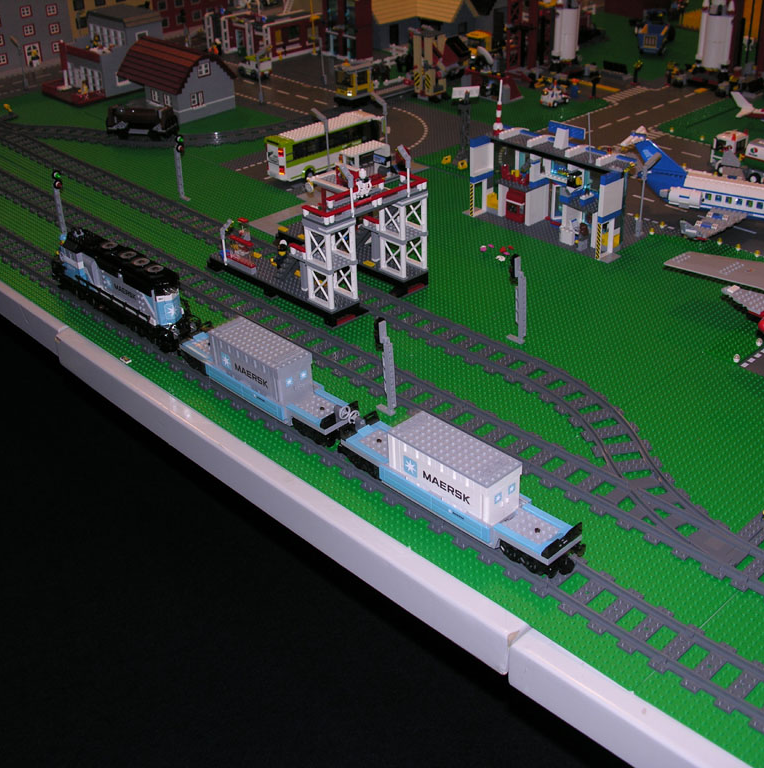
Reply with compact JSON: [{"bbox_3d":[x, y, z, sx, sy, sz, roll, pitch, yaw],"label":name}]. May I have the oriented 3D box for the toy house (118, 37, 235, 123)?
[{"bbox_3d":[-0.440,-0.662,2.228,0.165,0.135,0.244,-28,40,-35],"label":"toy house"}]

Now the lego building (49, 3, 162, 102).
[{"bbox_3d":[-0.650,-0.765,2.378,0.250,0.176,0.205,-28,40,-35],"label":"lego building"}]

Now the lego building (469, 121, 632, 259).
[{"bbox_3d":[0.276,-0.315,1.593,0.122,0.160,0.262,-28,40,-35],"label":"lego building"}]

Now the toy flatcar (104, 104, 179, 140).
[{"bbox_3d":[-0.479,-0.525,2.069,0.145,0.060,0.052,6,33,14],"label":"toy flatcar"}]

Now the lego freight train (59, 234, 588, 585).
[{"bbox_3d":[-0.154,-0.034,1.218,0.064,0.094,0.965,-28,40,-35],"label":"lego freight train"}]

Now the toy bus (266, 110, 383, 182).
[{"bbox_3d":[-0.096,-0.434,1.883,0.232,0.078,0.055,-28,40,-35],"label":"toy bus"}]

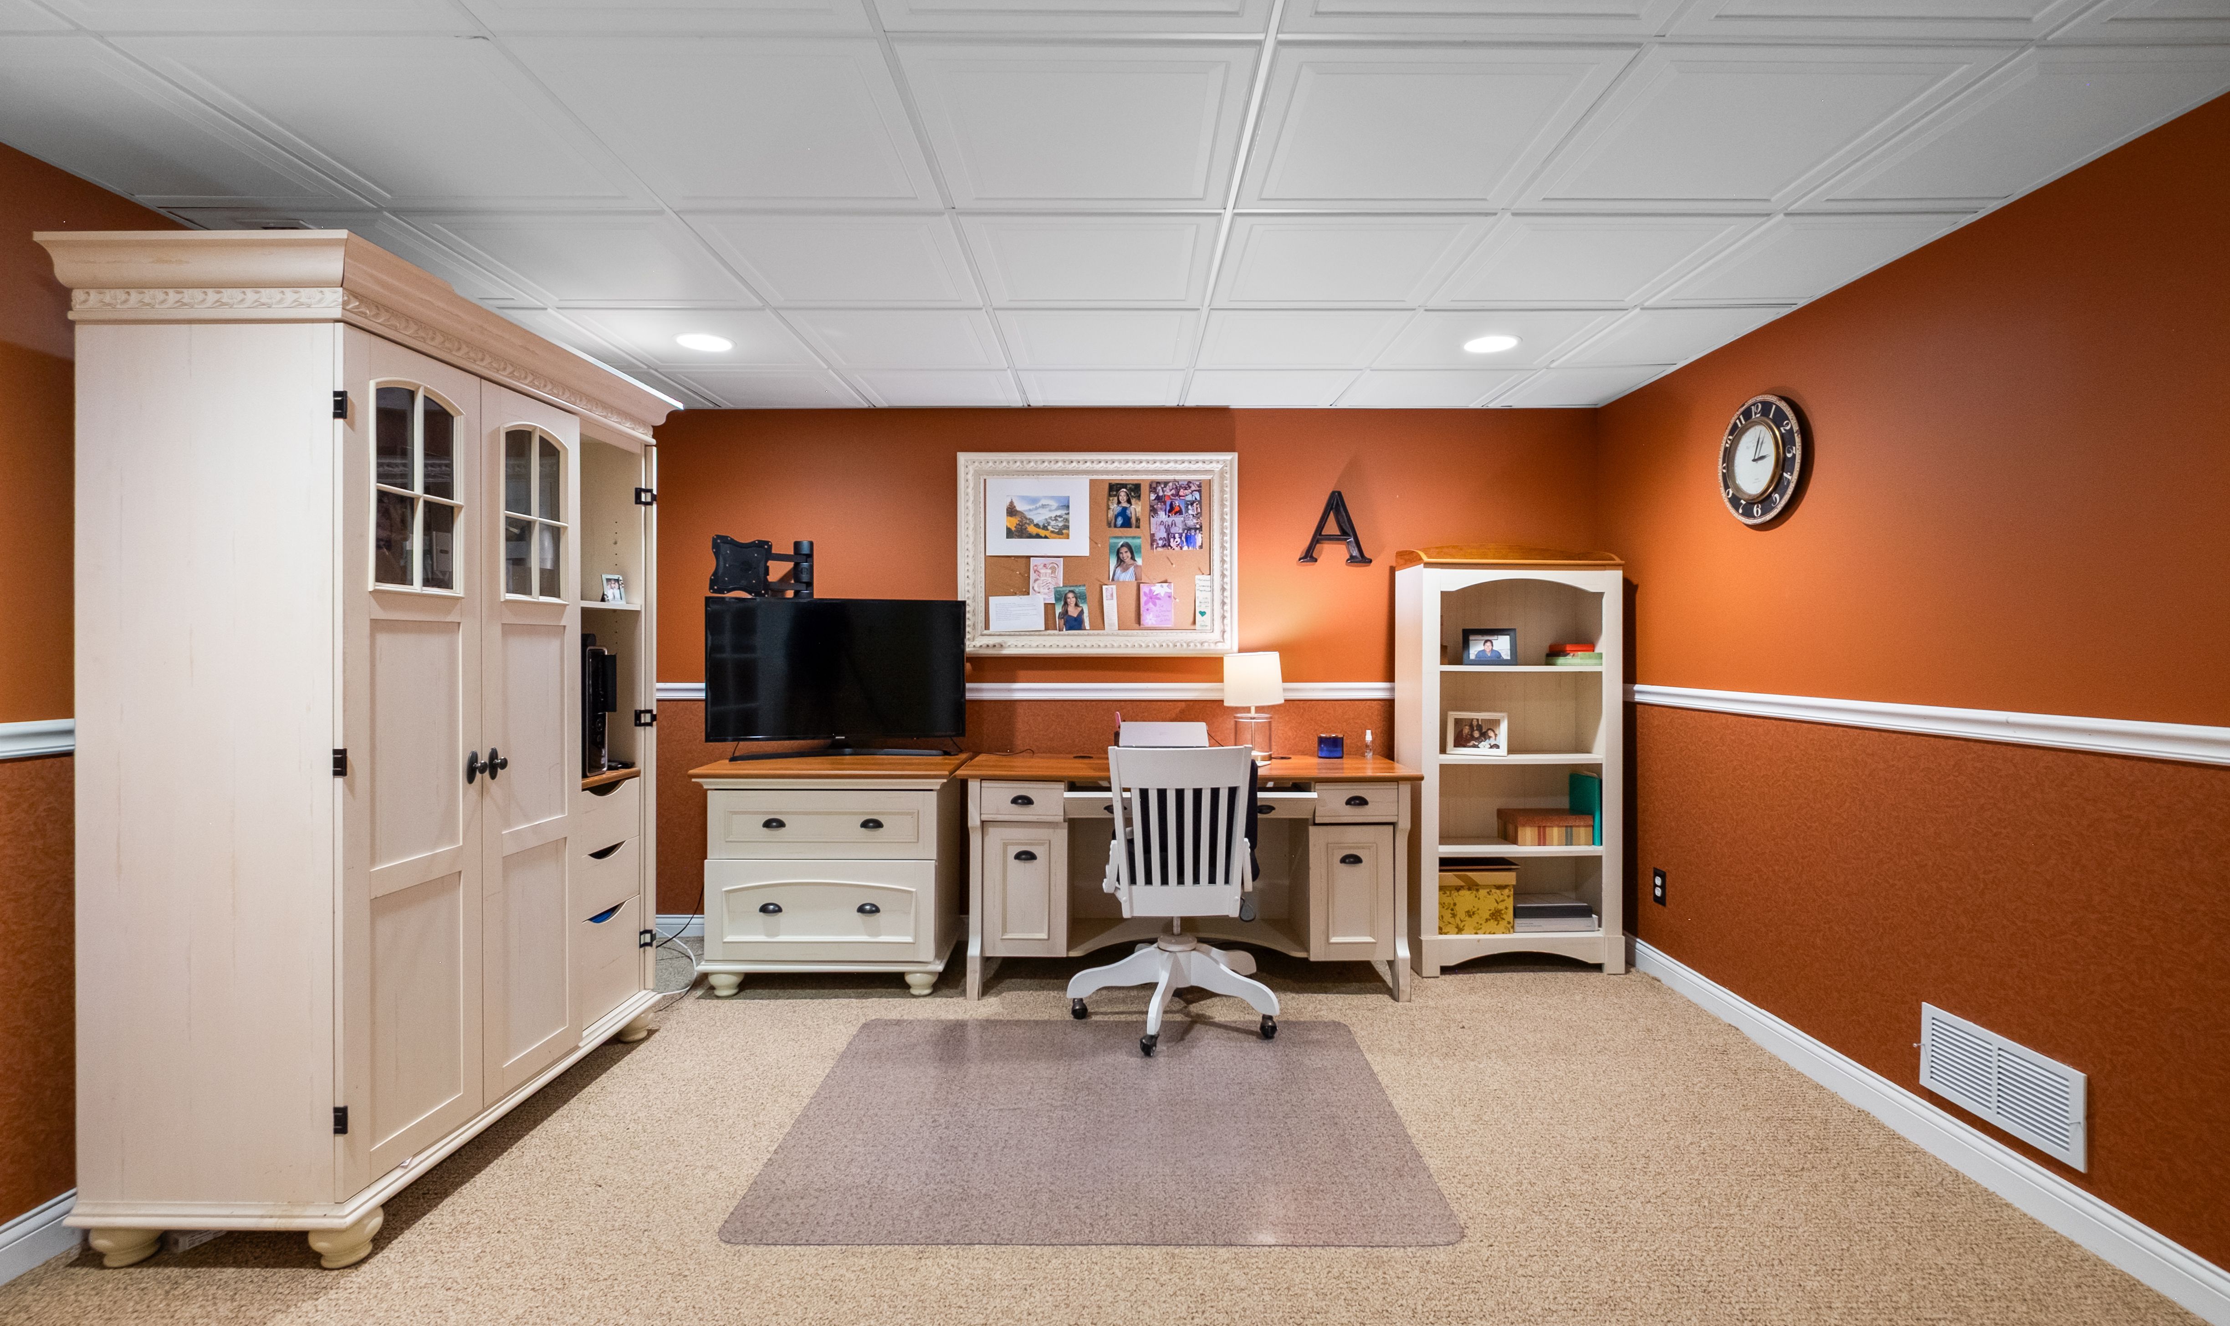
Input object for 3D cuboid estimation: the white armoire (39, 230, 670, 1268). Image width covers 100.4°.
[{"bbox_3d":[-1.620,0.183,2.261,0.555,1.896,1.239,0,0,0],"label":"white armoire"}]

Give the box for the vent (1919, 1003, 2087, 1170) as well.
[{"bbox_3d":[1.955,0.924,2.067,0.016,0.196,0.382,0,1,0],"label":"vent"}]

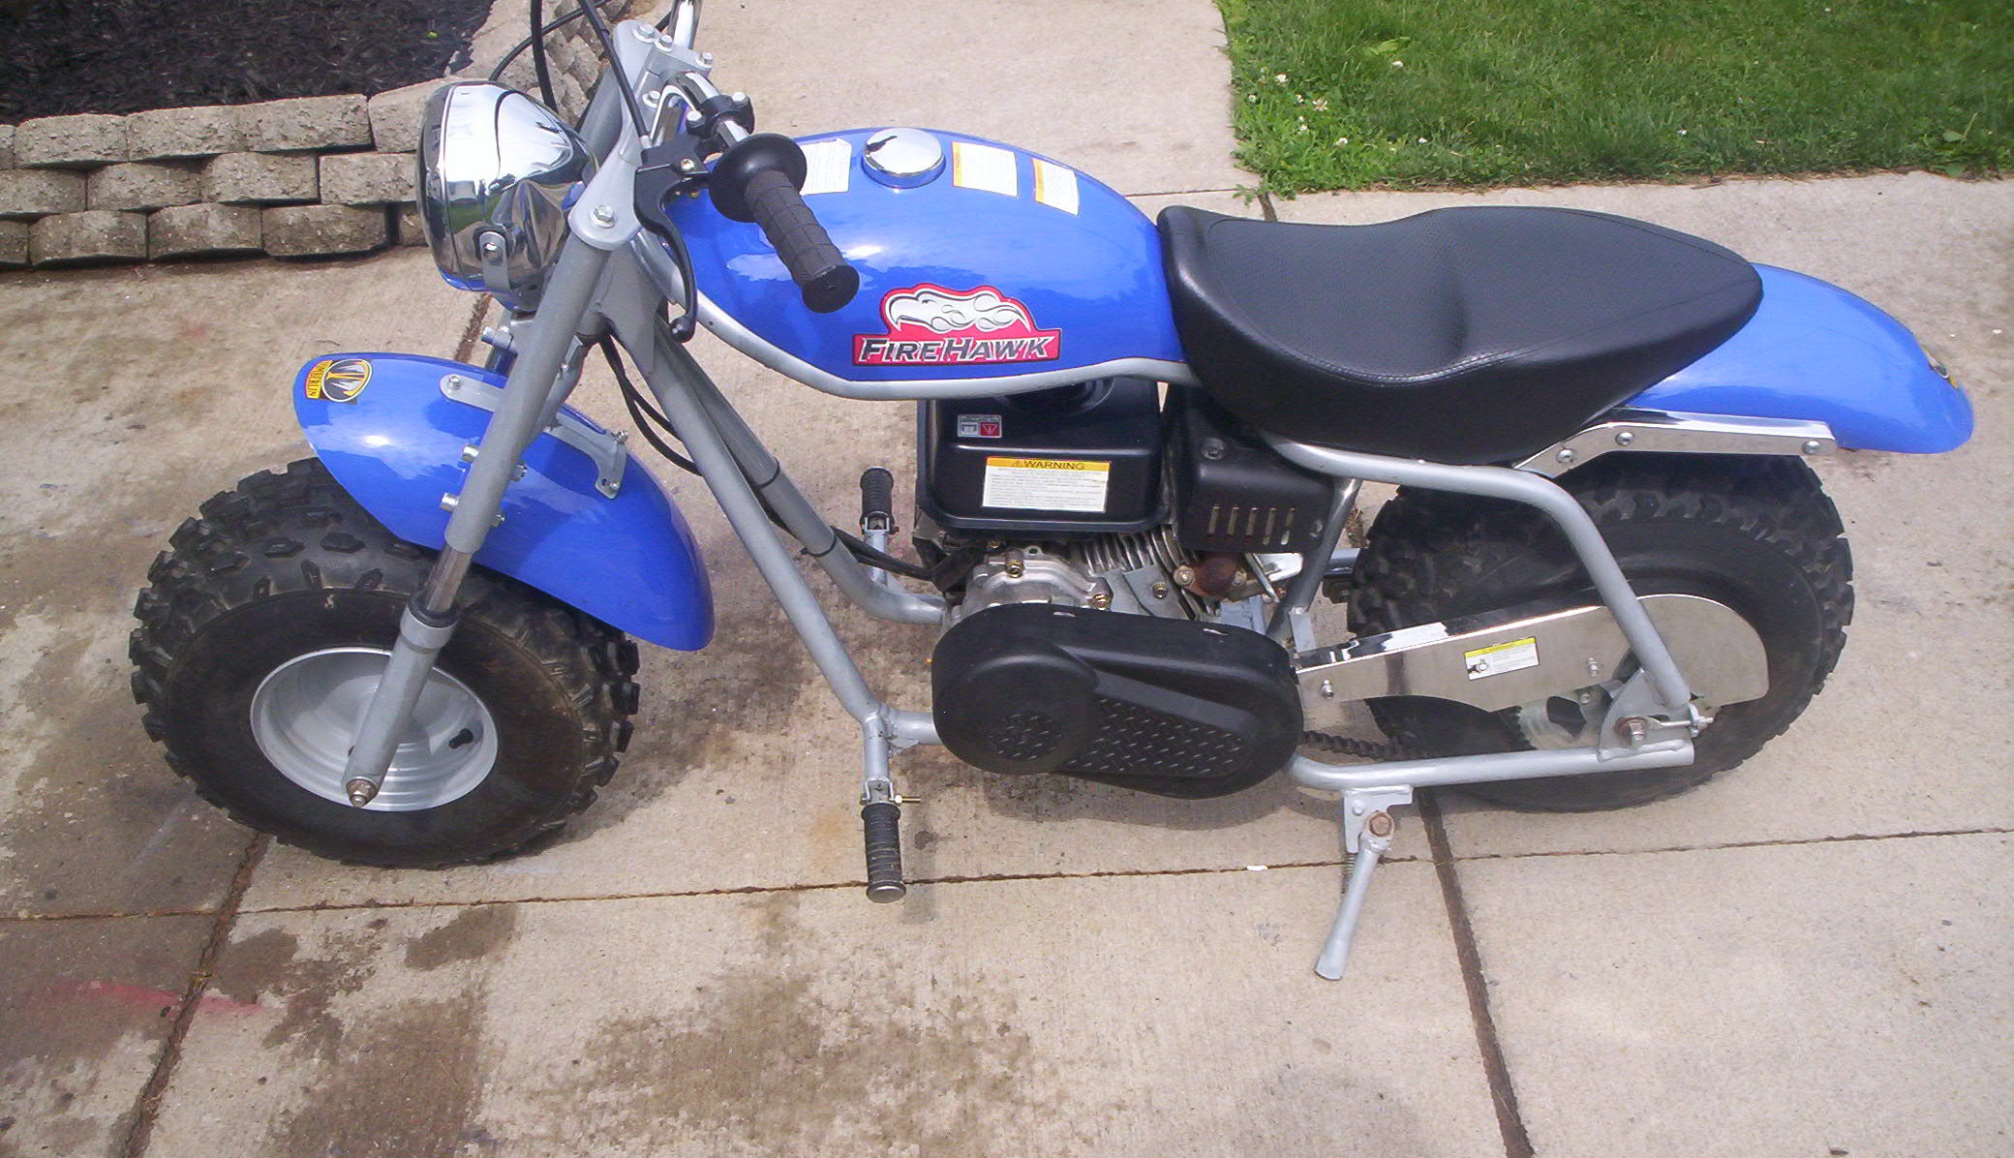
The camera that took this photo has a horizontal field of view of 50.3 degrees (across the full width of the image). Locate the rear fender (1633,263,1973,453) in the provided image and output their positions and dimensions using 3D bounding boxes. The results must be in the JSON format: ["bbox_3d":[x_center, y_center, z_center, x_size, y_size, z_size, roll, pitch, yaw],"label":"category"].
[{"bbox_3d":[0.679,-0.207,1.905,0.400,0.145,0.195,6,43,-8],"label":"rear fender"}]

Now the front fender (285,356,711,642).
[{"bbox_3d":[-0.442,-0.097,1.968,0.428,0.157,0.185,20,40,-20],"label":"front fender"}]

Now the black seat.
[{"bbox_3d":[0.394,-0.243,1.859,0.525,0.195,0.250,-3,44,1],"label":"black seat"}]

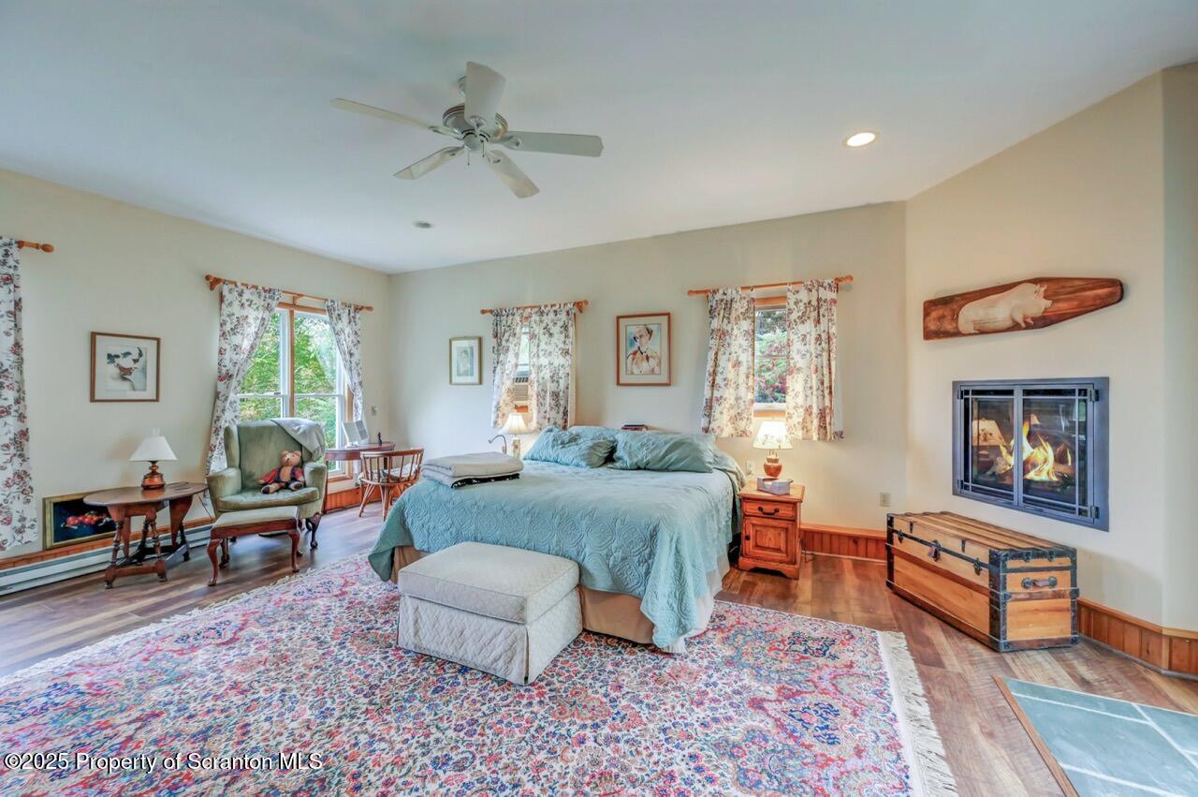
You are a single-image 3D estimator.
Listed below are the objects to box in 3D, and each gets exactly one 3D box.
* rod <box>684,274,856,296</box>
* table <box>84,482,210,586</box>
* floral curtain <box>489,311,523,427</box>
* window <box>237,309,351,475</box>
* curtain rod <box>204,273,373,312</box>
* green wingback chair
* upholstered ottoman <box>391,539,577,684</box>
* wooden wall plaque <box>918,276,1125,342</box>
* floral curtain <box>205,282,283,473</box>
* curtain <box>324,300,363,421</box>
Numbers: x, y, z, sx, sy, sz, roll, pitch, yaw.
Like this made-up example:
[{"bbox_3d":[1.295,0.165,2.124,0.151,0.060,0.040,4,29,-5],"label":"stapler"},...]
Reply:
[{"bbox_3d":[1.512,-1.017,4.226,1.409,0.070,0.090,0,0,23],"label":"rod"},{"bbox_3d":[-3.474,1.039,3.595,0.700,0.623,0.798,-1,1,-28],"label":"table"},{"bbox_3d":[-1.005,-0.342,5.138,0.448,1.344,0.110,0,1,24],"label":"floral curtain"},{"bbox_3d":[-3.431,-0.018,5.256,0.100,2.049,1.397,0,0,25],"label":"window"},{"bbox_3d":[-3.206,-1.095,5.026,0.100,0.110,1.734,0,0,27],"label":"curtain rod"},{"bbox_3d":[-2.990,0.780,4.266,0.830,1.100,0.800,0,0,-32],"label":"green wingback chair"},{"bbox_3d":[-0.618,1.173,2.700,0.859,0.424,0.584,0,0,25],"label":"upholstered ottoman"},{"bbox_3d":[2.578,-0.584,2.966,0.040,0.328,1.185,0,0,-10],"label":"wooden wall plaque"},{"bbox_3d":[-3.447,-0.063,4.556,0.140,2.198,0.670,0,0,27],"label":"floral curtain"},{"bbox_3d":[-2.900,-0.054,5.346,0.110,2.055,0.462,0,1,24],"label":"curtain"}]

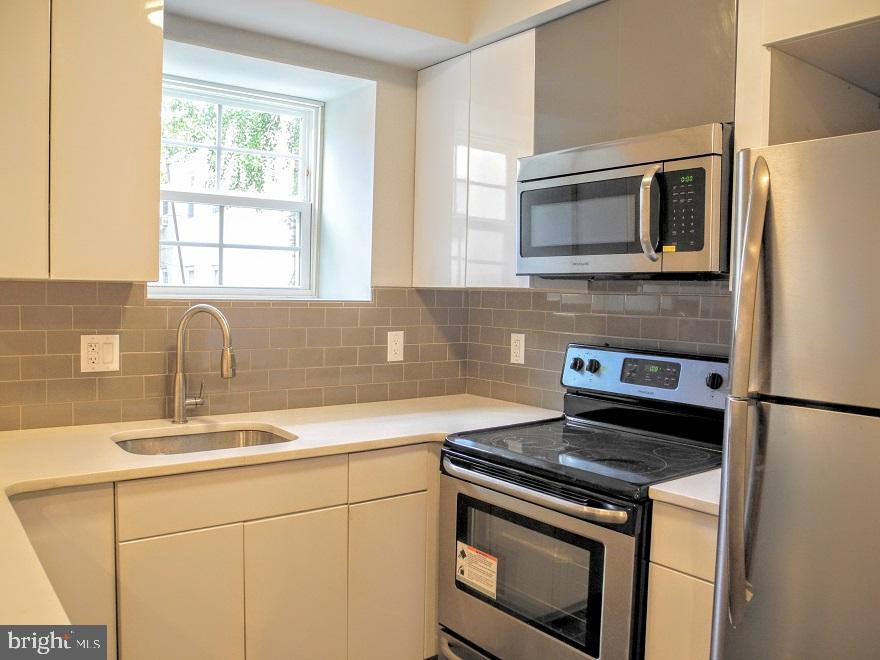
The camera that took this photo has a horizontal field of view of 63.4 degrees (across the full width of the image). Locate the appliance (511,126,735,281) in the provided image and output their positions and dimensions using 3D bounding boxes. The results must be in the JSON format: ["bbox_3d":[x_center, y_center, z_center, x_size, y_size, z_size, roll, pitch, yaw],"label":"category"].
[{"bbox_3d":[0.646,-0.370,2.238,0.410,0.408,0.763,-1,3,-39],"label":"appliance"}]

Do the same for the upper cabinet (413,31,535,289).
[{"bbox_3d":[0.234,-0.622,2.823,0.321,0.917,0.688,-1,3,-39],"label":"upper cabinet"}]

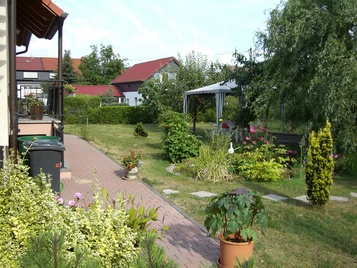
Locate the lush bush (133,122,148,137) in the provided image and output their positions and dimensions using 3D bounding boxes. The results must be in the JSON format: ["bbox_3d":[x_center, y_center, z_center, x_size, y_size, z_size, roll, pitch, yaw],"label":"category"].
[{"bbox_3d":[-1.731,-0.231,17.851,0.660,0.620,0.620,0,5,0],"label":"lush bush"}]

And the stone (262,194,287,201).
[{"bbox_3d":[1.871,1.245,7.584,0.380,0.050,0.380,-3,7,-40],"label":"stone"}]

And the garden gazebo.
[{"bbox_3d":[2.276,-1.110,16.763,3.000,2.600,3.000,-2,5,-25],"label":"garden gazebo"}]

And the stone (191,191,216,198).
[{"bbox_3d":[0.425,1.050,6.647,0.330,0.050,0.330,-4,6,-42],"label":"stone"}]

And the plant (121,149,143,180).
[{"bbox_3d":[-0.964,0.616,8.034,0.440,0.560,0.430,0,5,0],"label":"plant"}]

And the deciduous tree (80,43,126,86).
[{"bbox_3d":[-11.633,-9.107,60.000,7.300,9.600,7.000,2,5,0],"label":"deciduous tree"}]

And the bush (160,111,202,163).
[{"bbox_3d":[0.088,0.029,11.500,1.200,1.500,1.150,2,5,0],"label":"bush"}]

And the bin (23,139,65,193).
[{"bbox_3d":[-1.899,0.609,5.644,0.500,0.970,0.560,-1,5,-21],"label":"bin"}]

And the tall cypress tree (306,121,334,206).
[{"bbox_3d":[2.202,0.454,6.032,0.430,1.300,0.420,0,5,0],"label":"tall cypress tree"}]

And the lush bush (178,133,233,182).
[{"bbox_3d":[0.634,0.540,9.200,1.220,1.120,1.050,2,5,0],"label":"lush bush"}]

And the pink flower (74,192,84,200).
[{"bbox_3d":[-1.187,0.749,4.700,0.115,0.090,0.110,2,5,0],"label":"pink flower"}]

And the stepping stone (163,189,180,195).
[{"bbox_3d":[-0.183,1.165,7.824,0.330,0.050,0.330,-3,7,-43],"label":"stepping stone"}]

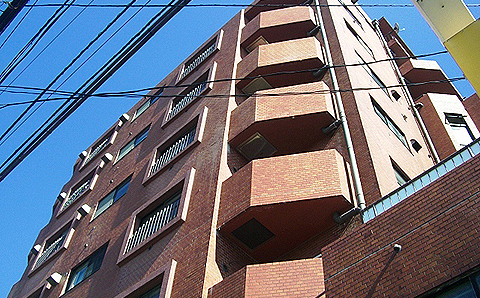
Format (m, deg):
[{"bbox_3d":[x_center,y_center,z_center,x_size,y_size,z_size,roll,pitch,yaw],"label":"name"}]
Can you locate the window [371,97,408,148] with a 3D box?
[{"bbox_3d":[4.205,-0.696,14.765,0.120,1.024,1.740,-37,-66,24],"label":"window"}]

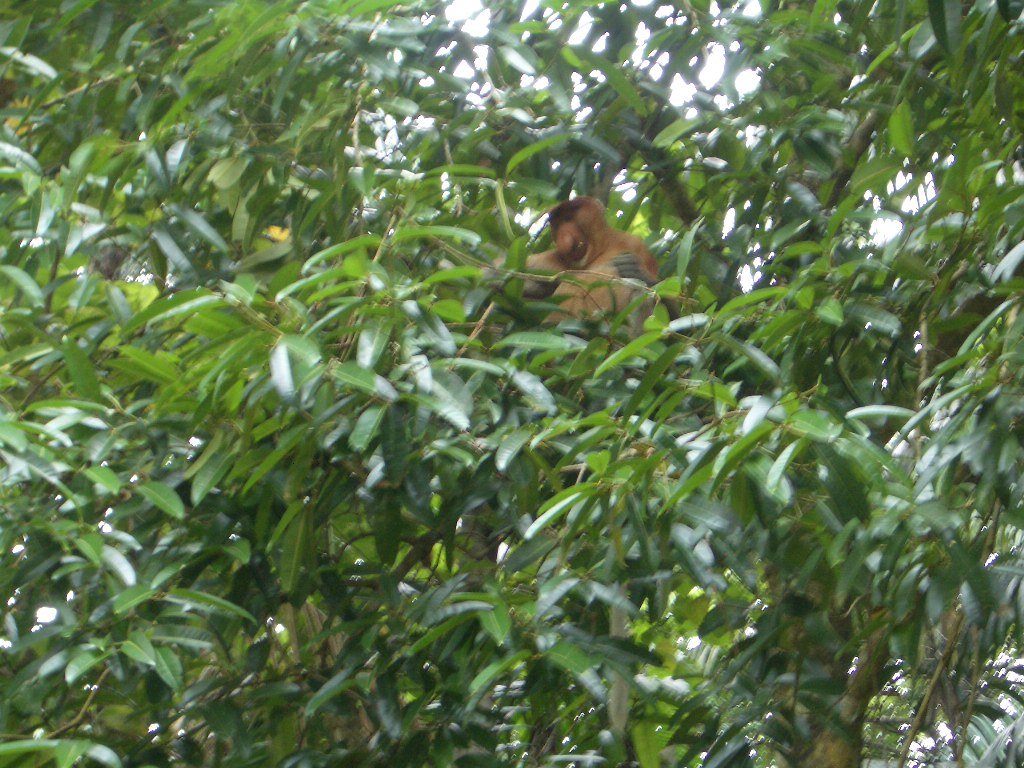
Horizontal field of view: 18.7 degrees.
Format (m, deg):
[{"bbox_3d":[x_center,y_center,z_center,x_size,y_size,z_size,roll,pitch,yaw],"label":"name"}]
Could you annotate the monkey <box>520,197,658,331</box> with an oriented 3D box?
[{"bbox_3d":[0.218,-0.335,9.600,0.480,0.520,0.460,-8,-14,33],"label":"monkey"}]

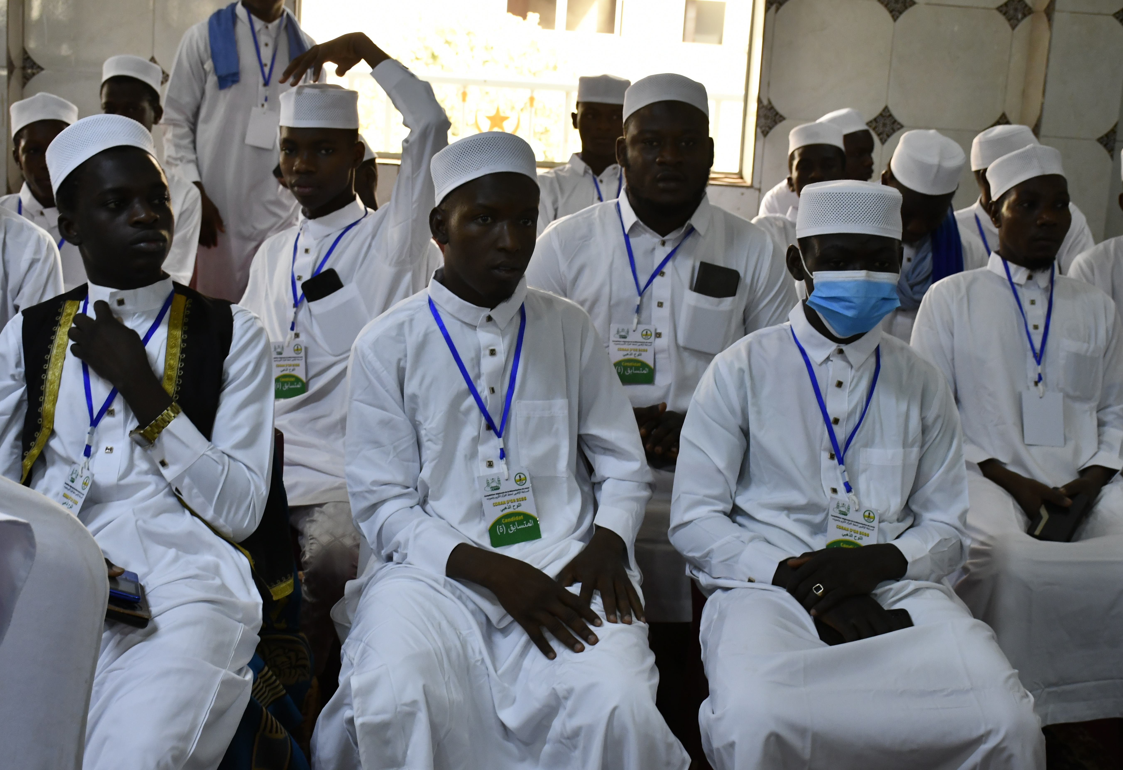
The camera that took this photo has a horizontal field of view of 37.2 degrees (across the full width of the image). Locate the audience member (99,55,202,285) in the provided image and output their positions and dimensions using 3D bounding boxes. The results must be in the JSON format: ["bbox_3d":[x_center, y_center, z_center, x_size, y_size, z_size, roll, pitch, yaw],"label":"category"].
[{"bbox_3d":[-1.190,-0.230,4.628,0.500,1.350,0.720,4,11,8],"label":"audience member"}]

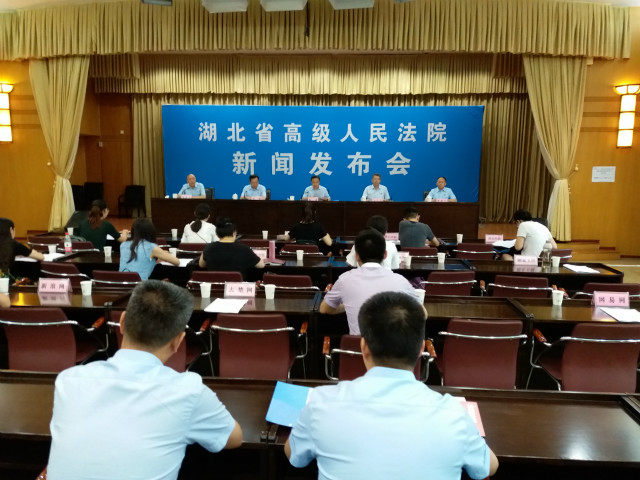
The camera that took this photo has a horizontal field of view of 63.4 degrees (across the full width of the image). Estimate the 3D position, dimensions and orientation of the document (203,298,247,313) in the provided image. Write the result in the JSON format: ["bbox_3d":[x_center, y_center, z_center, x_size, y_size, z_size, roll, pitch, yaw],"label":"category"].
[{"bbox_3d":[-0.578,0.408,3.239,0.210,0.005,0.300,1,8,3],"label":"document"}]

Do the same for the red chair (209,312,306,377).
[{"bbox_3d":[-0.345,0.770,3.164,0.550,0.810,0.570,1,8,4],"label":"red chair"}]

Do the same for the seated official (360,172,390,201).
[{"bbox_3d":[1.017,-0.581,9.455,0.530,1.225,0.750,1,8,2],"label":"seated official"}]

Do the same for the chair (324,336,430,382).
[{"bbox_3d":[0.309,0.851,2.823,0.570,0.860,0.600,1,7,3],"label":"chair"}]

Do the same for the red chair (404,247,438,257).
[{"bbox_3d":[1.018,0.458,5.505,0.570,0.850,0.580,1,8,5],"label":"red chair"}]

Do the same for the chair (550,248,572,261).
[{"bbox_3d":[2.254,0.482,5.418,0.570,0.850,0.580,-2,9,-18],"label":"chair"}]

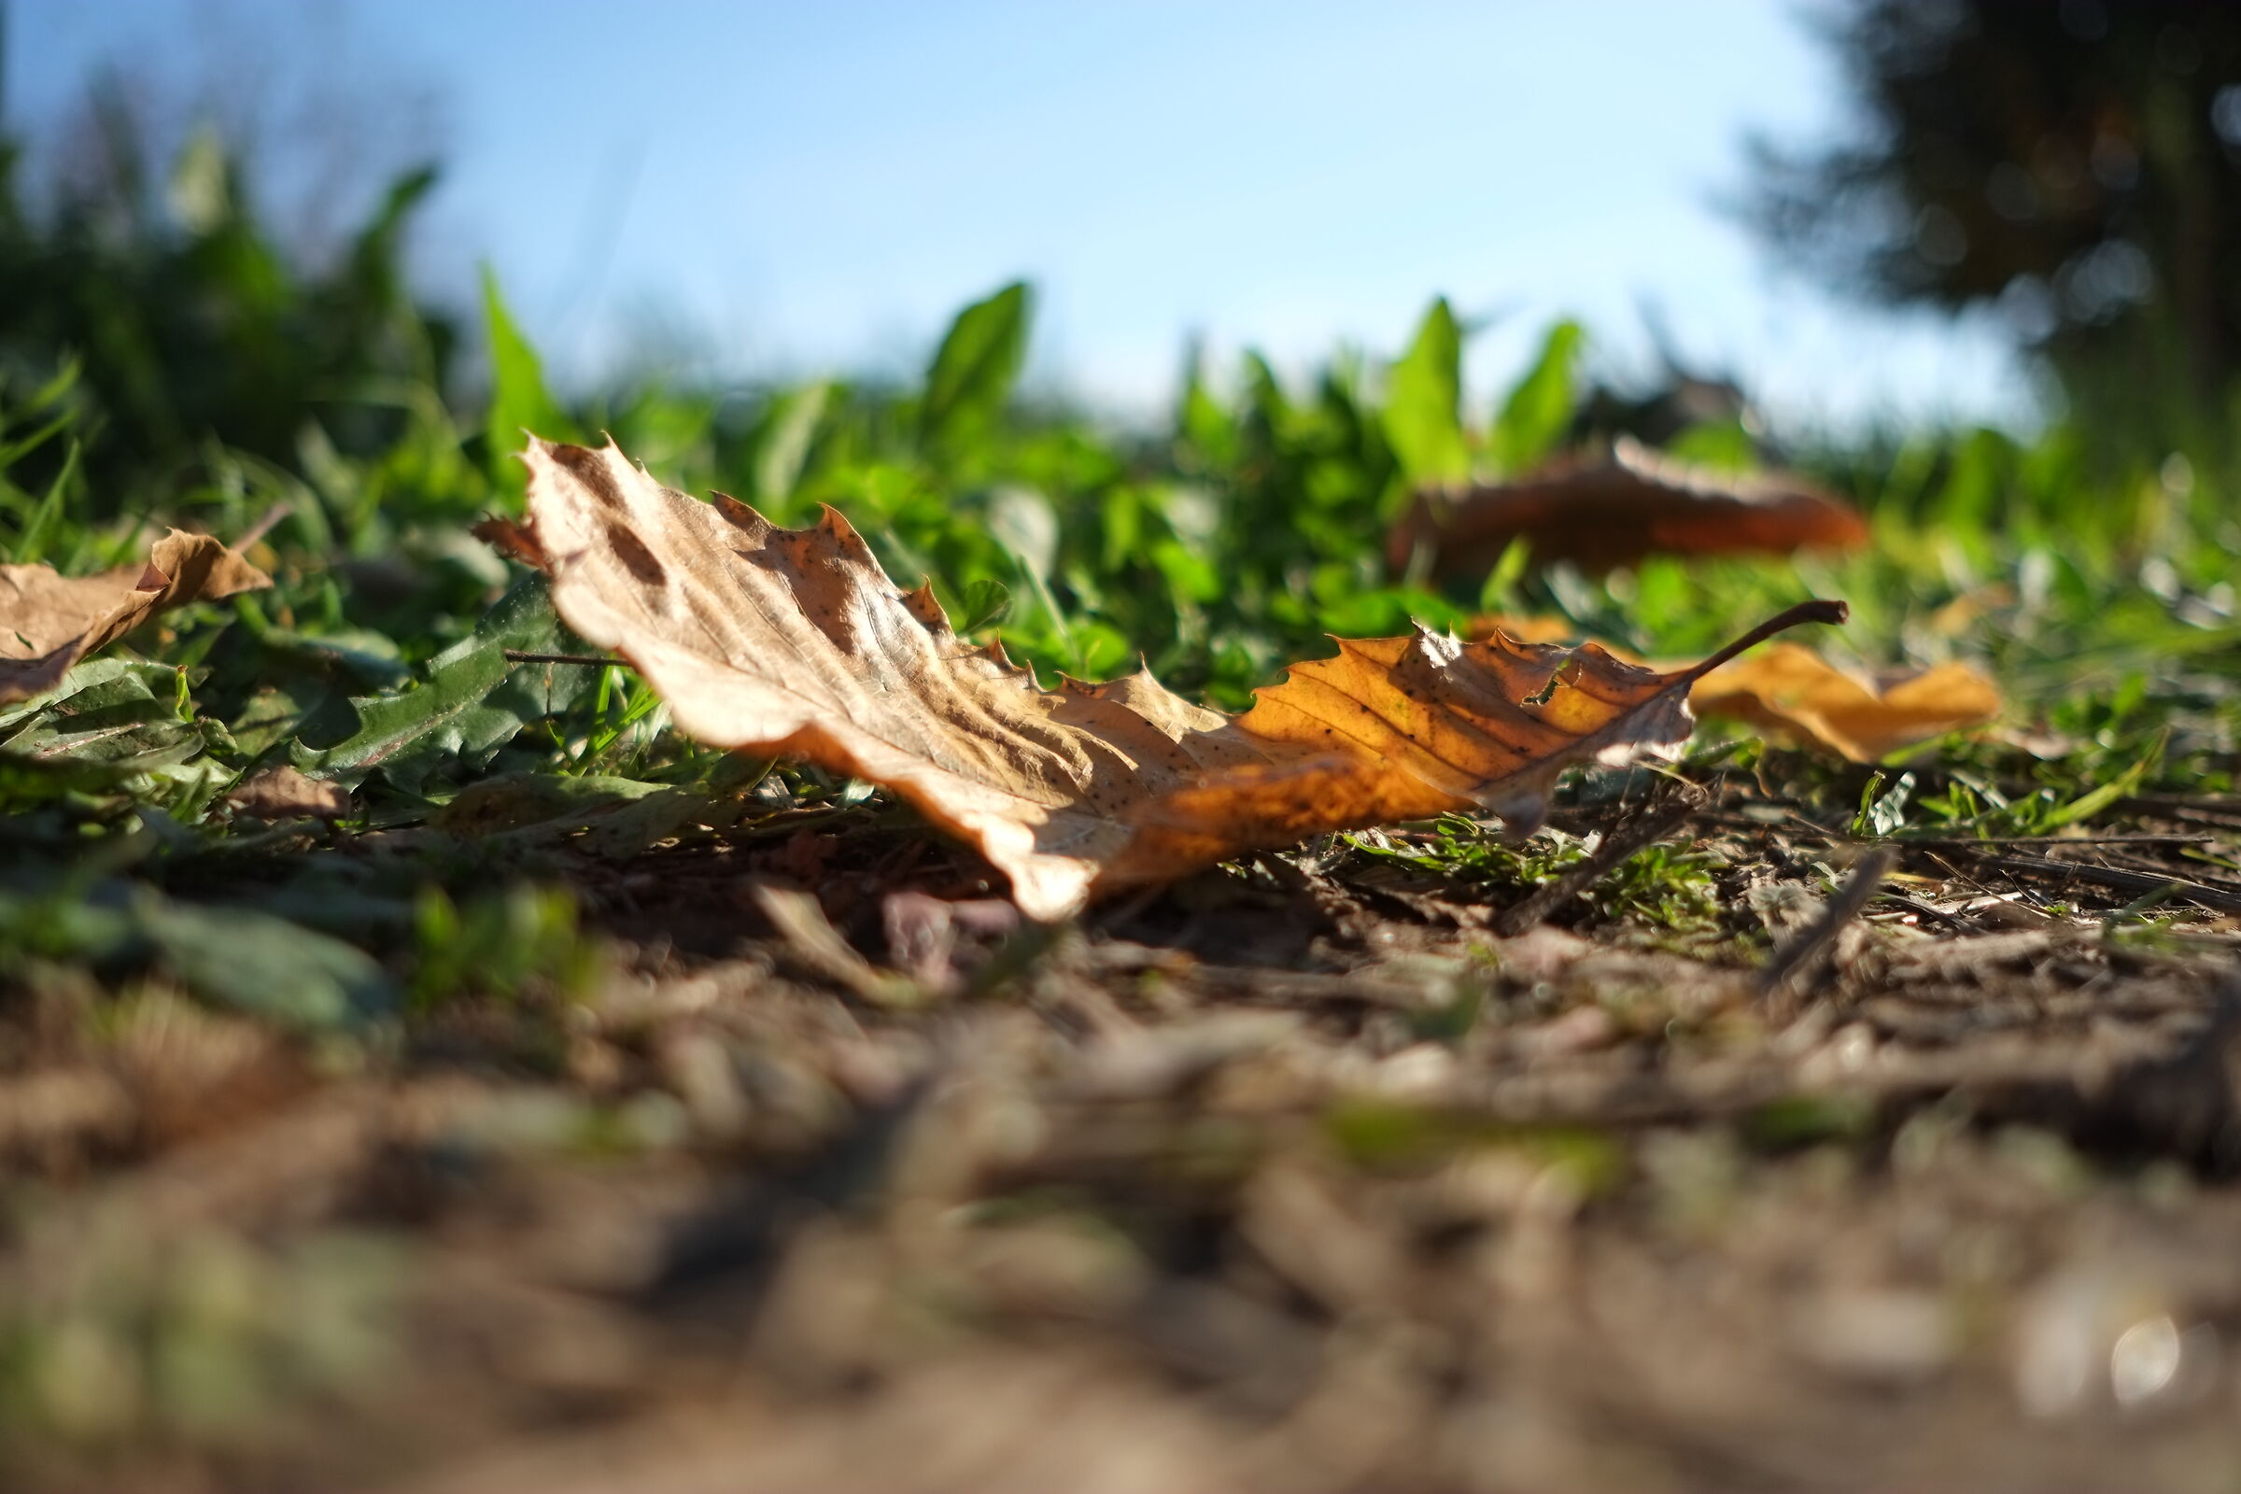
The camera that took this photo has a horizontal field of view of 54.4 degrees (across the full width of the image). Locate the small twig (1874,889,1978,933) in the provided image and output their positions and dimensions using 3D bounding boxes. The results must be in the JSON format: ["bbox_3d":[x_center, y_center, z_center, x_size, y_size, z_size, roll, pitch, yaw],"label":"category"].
[{"bbox_3d":[0.096,0.019,0.260,0.015,0.004,0.003,-5,8,-40],"label":"small twig"}]

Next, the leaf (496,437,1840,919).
[{"bbox_3d":[0.006,-0.008,0.260,0.160,0.056,0.055,0,6,0],"label":"leaf"}]

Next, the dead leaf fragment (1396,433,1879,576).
[{"bbox_3d":[0.096,-0.045,0.410,0.090,0.025,0.055,0,6,0],"label":"dead leaf fragment"}]

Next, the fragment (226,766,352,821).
[{"bbox_3d":[-0.109,0.006,0.285,0.017,0.006,0.012,0,6,0],"label":"fragment"}]

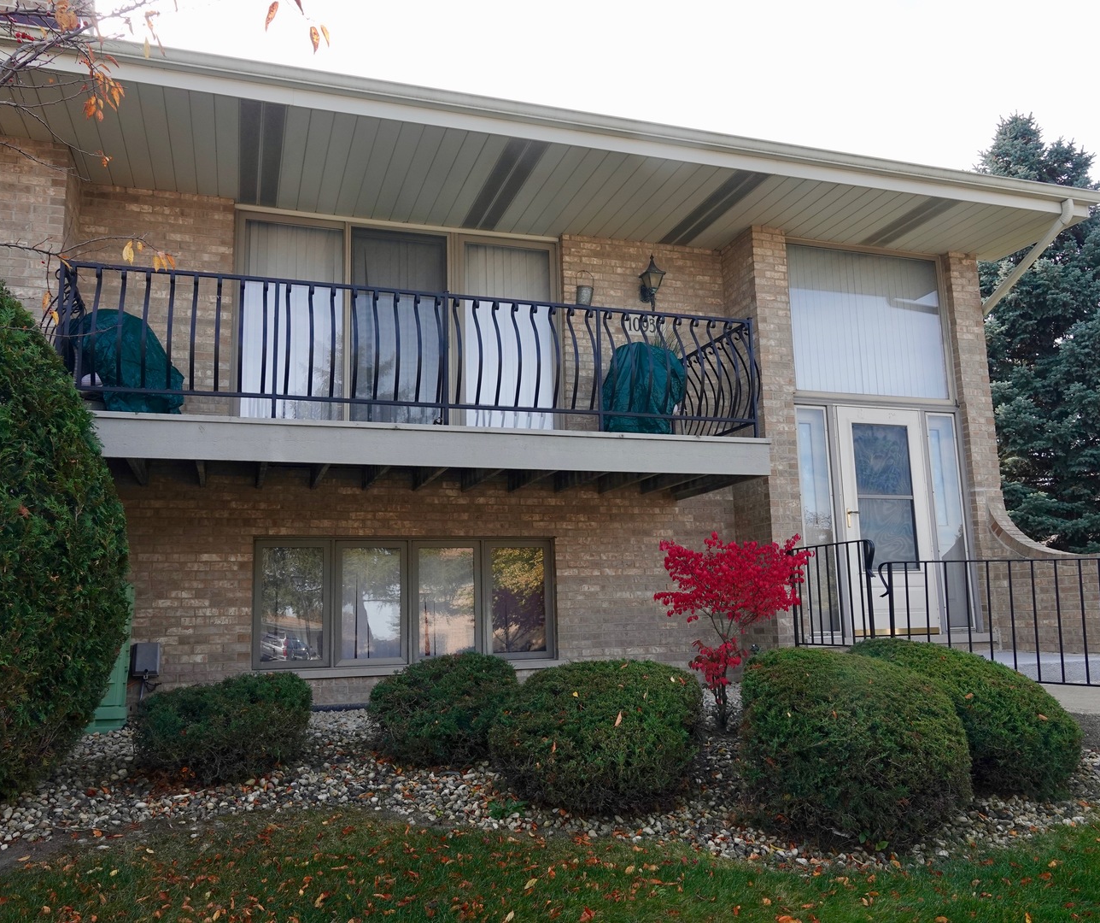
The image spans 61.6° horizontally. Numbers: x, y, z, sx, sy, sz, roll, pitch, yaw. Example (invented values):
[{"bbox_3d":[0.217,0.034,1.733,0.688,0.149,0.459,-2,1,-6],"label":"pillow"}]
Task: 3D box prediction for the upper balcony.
[{"bbox_3d":[-0.915,-0.461,6.925,5.000,1.210,1.600,2,-10,-18],"label":"upper balcony"}]

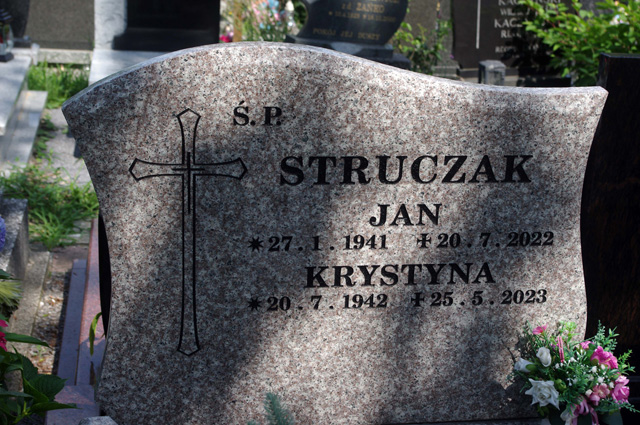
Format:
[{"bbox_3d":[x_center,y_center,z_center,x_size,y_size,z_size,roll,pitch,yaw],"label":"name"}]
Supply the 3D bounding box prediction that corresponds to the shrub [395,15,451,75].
[{"bbox_3d":[0.562,-0.897,5.900,0.330,0.390,0.300,-1,21,-6],"label":"shrub"}]

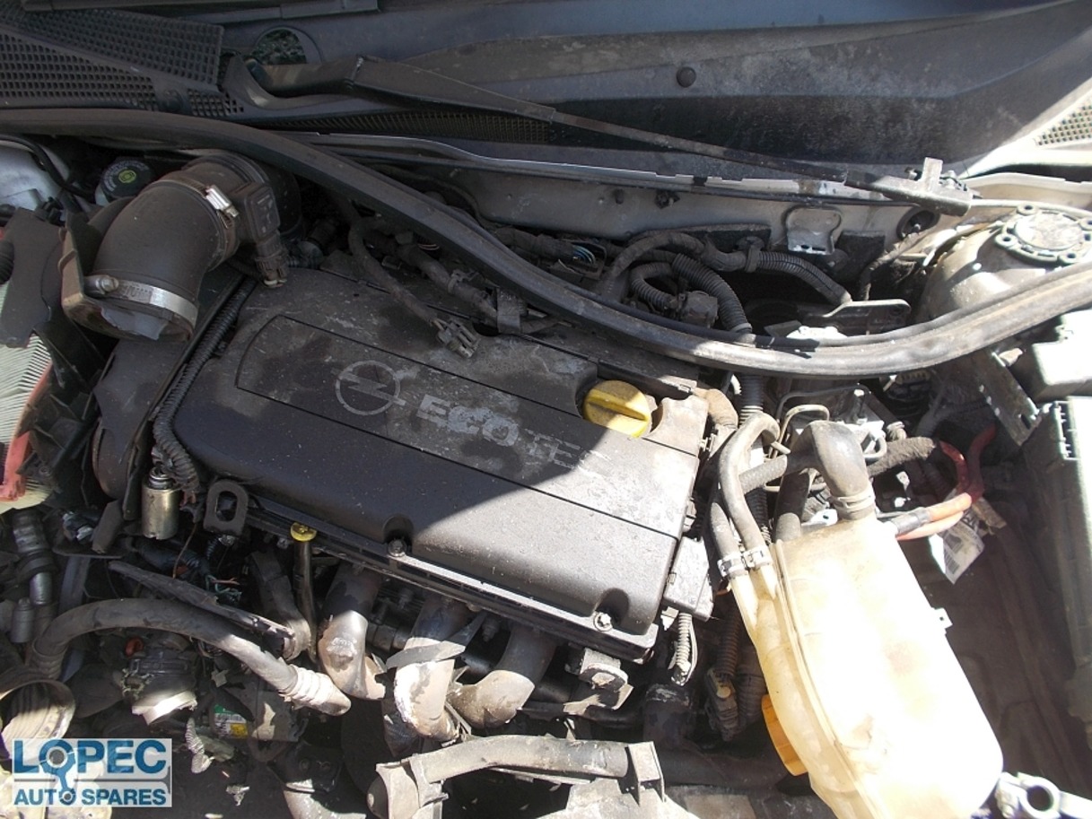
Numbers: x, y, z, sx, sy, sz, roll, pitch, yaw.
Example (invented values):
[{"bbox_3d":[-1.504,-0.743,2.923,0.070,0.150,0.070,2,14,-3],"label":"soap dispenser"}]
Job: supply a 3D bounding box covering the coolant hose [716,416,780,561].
[{"bbox_3d":[0.178,0.062,0.725,0.057,0.041,0.127,13,59,3],"label":"coolant hose"}]

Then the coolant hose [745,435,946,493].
[{"bbox_3d":[0.288,0.051,0.810,0.202,0.039,0.023,-7,60,-9],"label":"coolant hose"}]

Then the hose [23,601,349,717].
[{"bbox_3d":[-0.340,0.234,0.788,0.312,0.081,0.075,7,59,-1],"label":"hose"}]

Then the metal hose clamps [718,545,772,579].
[{"bbox_3d":[0.171,0.131,0.705,0.041,0.020,0.018,-22,64,-17],"label":"metal hose clamps"}]

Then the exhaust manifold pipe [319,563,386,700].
[{"bbox_3d":[-0.191,0.224,0.816,0.053,0.109,0.121,-1,60,-6],"label":"exhaust manifold pipe"}]

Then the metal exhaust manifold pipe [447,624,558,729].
[{"bbox_3d":[-0.039,0.241,0.745,0.090,0.085,0.075,14,55,7],"label":"metal exhaust manifold pipe"}]

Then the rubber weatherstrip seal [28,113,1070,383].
[{"bbox_3d":[-0.070,-0.180,0.850,1.240,0.085,0.250,11,54,8],"label":"rubber weatherstrip seal"}]

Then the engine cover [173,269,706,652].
[{"bbox_3d":[-0.091,0.038,0.790,0.458,0.100,0.240,18,61,4],"label":"engine cover"}]

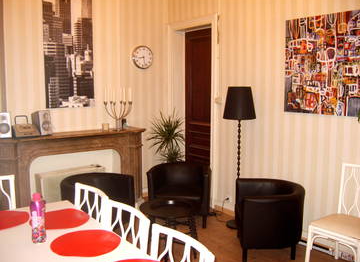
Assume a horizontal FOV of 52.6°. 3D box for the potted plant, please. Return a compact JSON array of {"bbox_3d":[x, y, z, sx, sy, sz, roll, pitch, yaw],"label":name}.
[{"bbox_3d":[-0.188,0.354,5.304,0.580,1.300,0.560,0,7,0],"label":"potted plant"}]

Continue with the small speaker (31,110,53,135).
[{"bbox_3d":[-1.683,-0.098,4.438,0.190,0.290,0.160,5,8,32],"label":"small speaker"}]

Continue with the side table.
[{"bbox_3d":[-0.121,0.978,3.563,0.540,0.475,0.540,0,7,0],"label":"side table"}]

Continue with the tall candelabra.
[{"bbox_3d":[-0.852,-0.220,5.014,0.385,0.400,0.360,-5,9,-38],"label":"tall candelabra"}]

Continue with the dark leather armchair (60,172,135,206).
[{"bbox_3d":[-0.952,0.849,3.965,0.624,0.635,0.714,4,8,25],"label":"dark leather armchair"}]

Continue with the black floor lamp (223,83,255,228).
[{"bbox_3d":[0.695,0.311,4.284,0.400,1.640,0.400,0,7,0],"label":"black floor lamp"}]

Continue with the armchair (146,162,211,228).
[{"bbox_3d":[0.016,0.780,4.577,0.714,0.635,0.624,1,7,5],"label":"armchair"}]

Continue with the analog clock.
[{"bbox_3d":[-0.544,-1.081,5.370,0.330,0.330,0.050,-5,9,-38],"label":"analog clock"}]

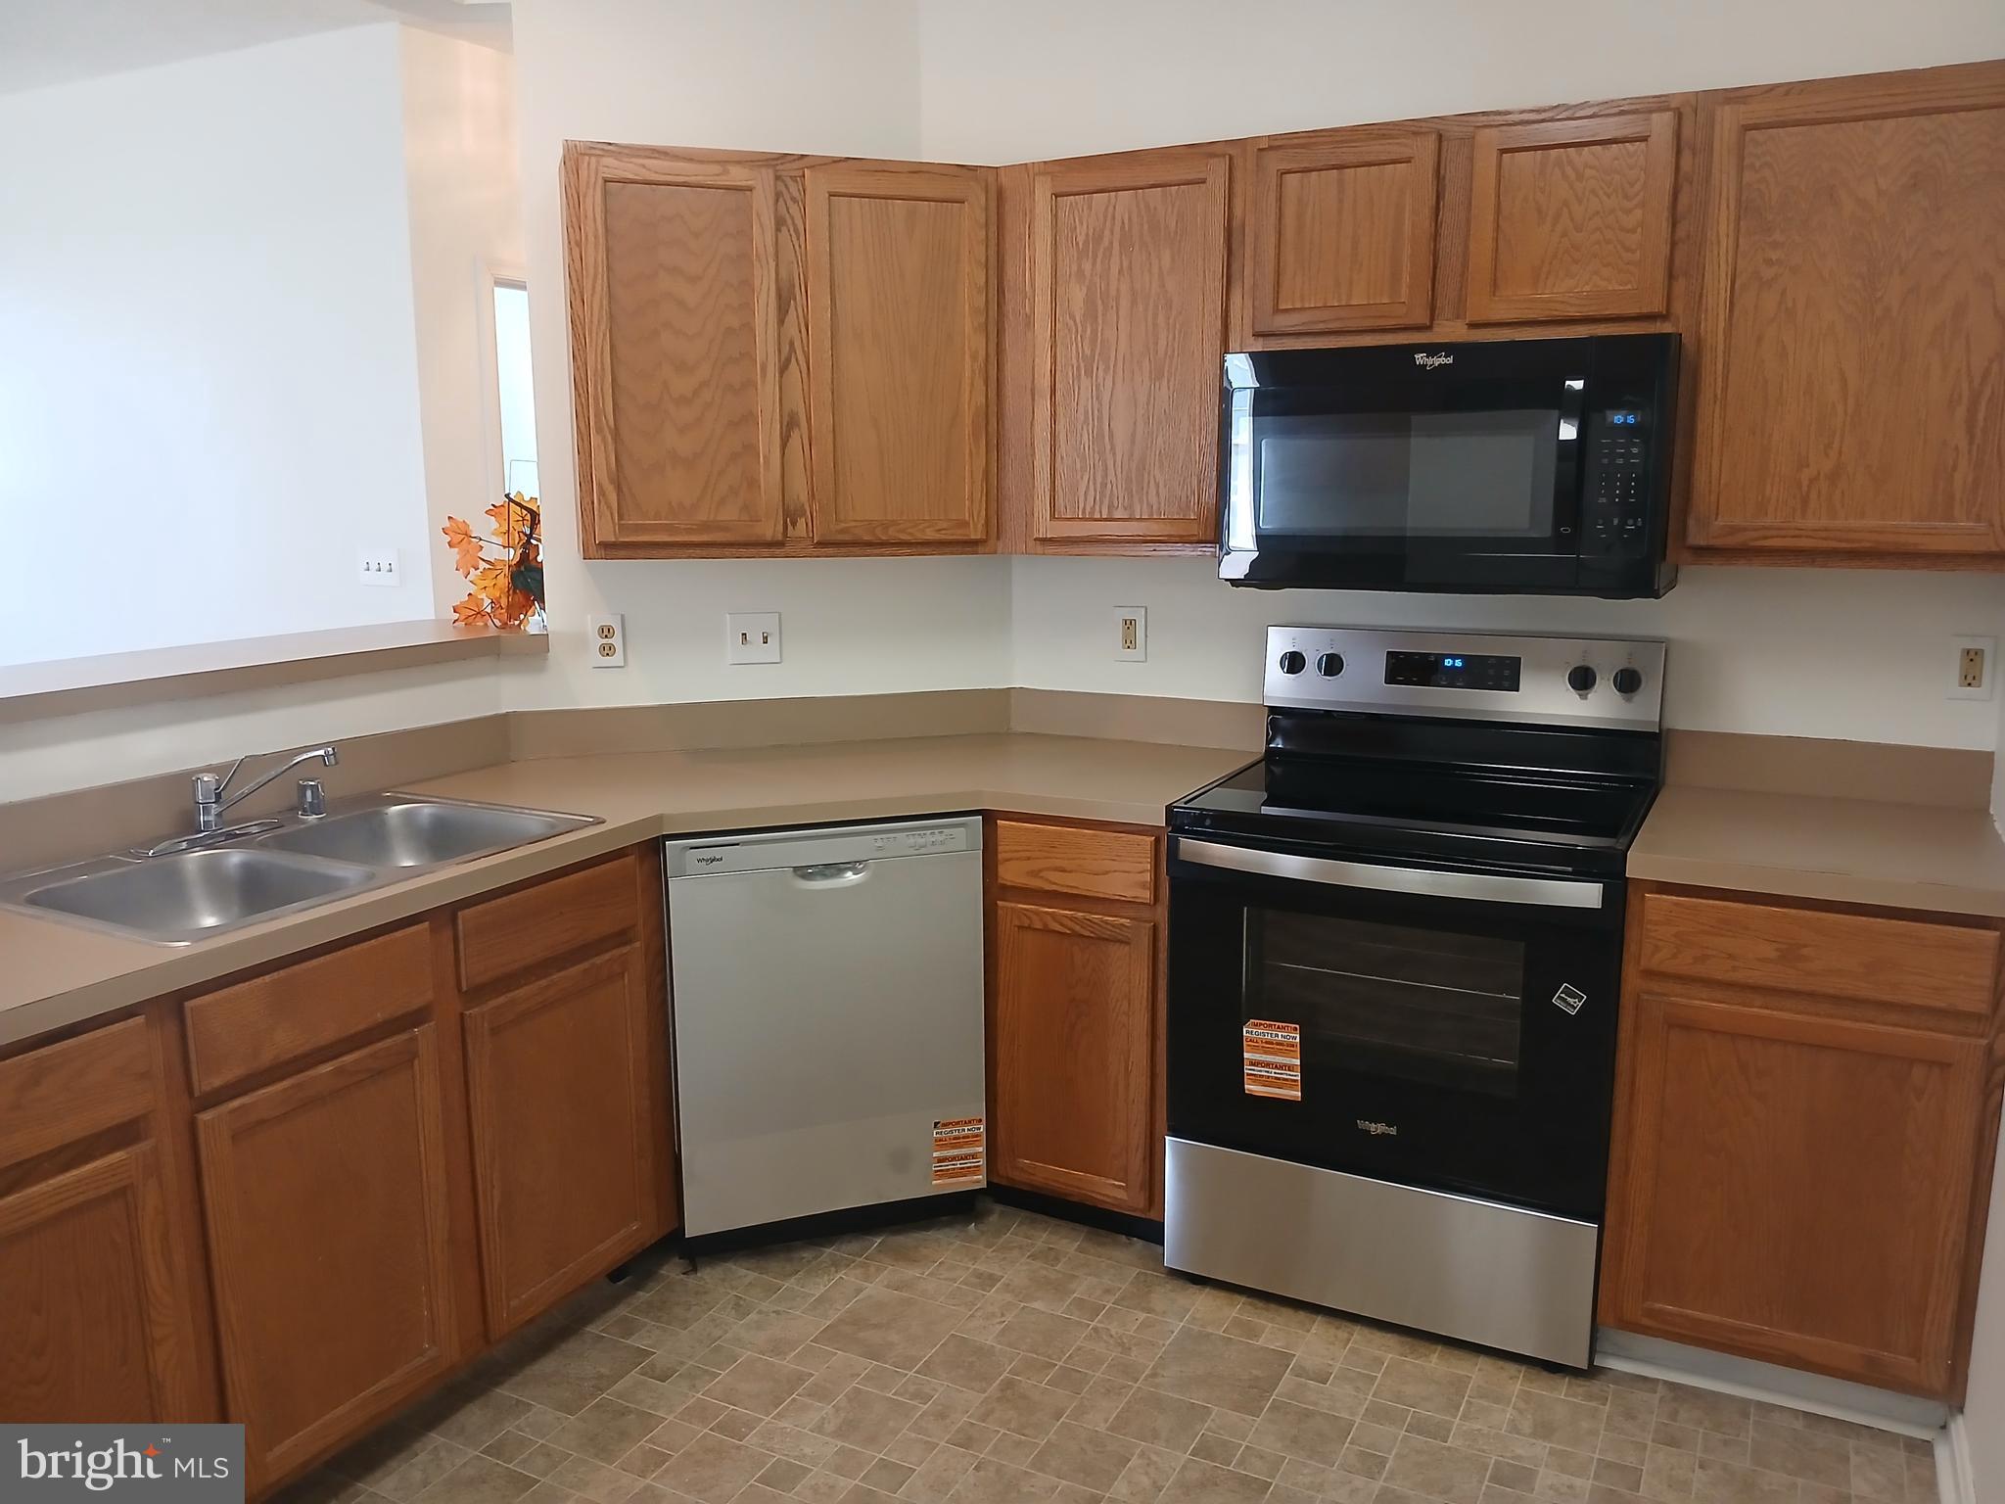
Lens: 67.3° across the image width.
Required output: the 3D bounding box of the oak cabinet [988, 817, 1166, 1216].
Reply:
[{"bbox_3d":[0.270,0.476,3.175,0.375,0.800,0.600,5,11,26],"label":"oak cabinet"}]

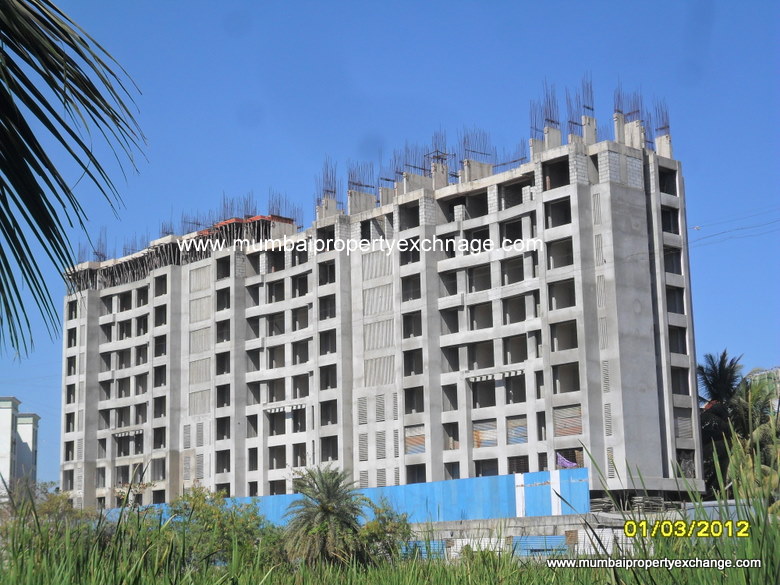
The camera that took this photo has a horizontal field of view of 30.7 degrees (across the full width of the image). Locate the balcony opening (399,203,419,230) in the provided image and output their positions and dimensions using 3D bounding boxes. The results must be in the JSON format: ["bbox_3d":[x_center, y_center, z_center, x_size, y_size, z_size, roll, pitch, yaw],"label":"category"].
[{"bbox_3d":[1.889,-6.014,112.863,0.900,2.120,2.170,9,-15,-42],"label":"balcony opening"}]

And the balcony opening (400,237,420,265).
[{"bbox_3d":[1.886,-3.211,111.792,0.800,2.047,2.225,9,-15,-42],"label":"balcony opening"}]

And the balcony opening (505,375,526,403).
[{"bbox_3d":[9.217,7.073,102.660,0.450,1.962,1.982,9,-15,-42],"label":"balcony opening"}]

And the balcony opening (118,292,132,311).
[{"bbox_3d":[-27.139,0.985,146.923,0.500,2.020,2.290,9,-15,-43],"label":"balcony opening"}]

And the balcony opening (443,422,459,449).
[{"bbox_3d":[4.817,11.161,109.692,0.300,2.009,1.720,9,-15,-42],"label":"balcony opening"}]

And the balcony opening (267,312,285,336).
[{"bbox_3d":[-9.794,2.794,123.700,0.450,1.991,2.417,9,-15,-42],"label":"balcony opening"}]

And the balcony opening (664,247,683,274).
[{"bbox_3d":[20.843,-2.362,105.062,2.077,1.992,0.300,9,-15,-42],"label":"balcony opening"}]

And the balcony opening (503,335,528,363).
[{"bbox_3d":[9.249,4.199,103.397,0.350,1.959,2.289,9,-15,-42],"label":"balcony opening"}]

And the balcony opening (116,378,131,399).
[{"bbox_3d":[-26.520,9.704,143.678,0.900,1.930,2.320,9,-15,-42],"label":"balcony opening"}]

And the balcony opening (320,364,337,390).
[{"bbox_3d":[-4.902,7.015,116.413,0.350,1.967,2.119,9,-15,-42],"label":"balcony opening"}]

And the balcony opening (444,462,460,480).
[{"bbox_3d":[4.928,13.688,106.012,0.700,1.966,1.583,9,-15,-42],"label":"balcony opening"}]

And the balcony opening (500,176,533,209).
[{"bbox_3d":[9.704,-7.433,105.253,0.700,1.946,3.240,9,-15,-42],"label":"balcony opening"}]

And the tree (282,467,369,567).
[{"bbox_3d":[-3.466,12.651,80.000,5.000,5.800,5.000,-1,-11,-3],"label":"tree"}]

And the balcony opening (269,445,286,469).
[{"bbox_3d":[-9.862,14.693,126.060,0.300,2.009,2.500,9,-15,-42],"label":"balcony opening"}]

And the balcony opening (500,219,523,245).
[{"bbox_3d":[9.378,-4.451,106.386,0.800,2.057,2.209,9,-15,-42],"label":"balcony opening"}]

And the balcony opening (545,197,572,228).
[{"bbox_3d":[12.199,-5.560,100.704,0.900,1.970,2.430,9,-15,-42],"label":"balcony opening"}]

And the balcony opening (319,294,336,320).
[{"bbox_3d":[-4.878,1.332,118.949,0.900,1.980,2.050,9,-15,-42],"label":"balcony opening"}]

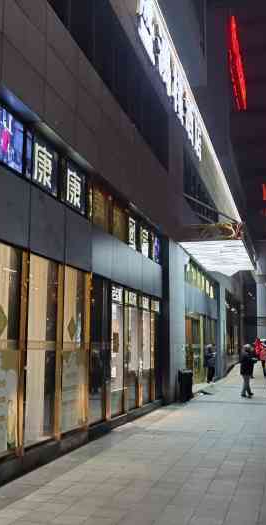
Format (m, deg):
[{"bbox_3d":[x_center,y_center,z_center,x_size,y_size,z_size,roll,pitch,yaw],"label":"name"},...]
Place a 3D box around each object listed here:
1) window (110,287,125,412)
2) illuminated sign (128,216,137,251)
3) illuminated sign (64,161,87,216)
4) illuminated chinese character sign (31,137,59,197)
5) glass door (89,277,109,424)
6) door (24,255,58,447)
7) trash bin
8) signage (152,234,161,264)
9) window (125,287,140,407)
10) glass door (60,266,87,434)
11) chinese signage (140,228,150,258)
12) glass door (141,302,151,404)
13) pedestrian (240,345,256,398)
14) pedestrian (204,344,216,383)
[{"bbox_3d":[-0.324,1.745,10.870,0.100,2.500,0.930,-2,-9,16],"label":"window"},{"bbox_3d":[-0.020,-0.690,13.050,0.100,0.680,0.780,-2,-9,16],"label":"illuminated sign"},{"bbox_3d":[-0.995,-1.254,9.212,0.120,0.750,0.900,-2,-9,16],"label":"illuminated sign"},{"bbox_3d":[-1.370,-1.490,8.600,0.100,0.700,0.950,-2,-9,16],"label":"illuminated chinese character sign"},{"bbox_3d":[-0.598,1.557,9.931,0.100,2.570,1.000,-2,-9,16],"label":"glass door"},{"bbox_3d":[-1.263,1.201,7.632,0.100,2.540,1.000,-2,-9,16],"label":"door"},{"bbox_3d":[1.525,3.586,15.924,0.400,0.955,0.400,-2,-9,16],"label":"trash bin"},{"bbox_3d":[0.660,-0.430,15.300,0.100,0.680,0.980,-2,-9,16],"label":"signage"},{"bbox_3d":[-0.006,1.898,11.970,0.100,2.550,1.100,-2,-9,16],"label":"window"},{"bbox_3d":[-1.000,1.470,9.310,0.100,2.680,1.100,-2,-9,16],"label":"glass door"},{"bbox_3d":[0.290,-0.480,14.100,0.100,0.660,0.900,-2,-9,16],"label":"chinese signage"},{"bbox_3d":[0.331,2.169,13.120,0.100,2.380,0.950,-2,-9,16],"label":"glass door"},{"bbox_3d":[3.557,3.380,17.072,0.450,1.670,0.500,3,-9,-17],"label":"pedestrian"},{"bbox_3d":[3.336,4.412,23.923,0.420,1.595,0.480,-1,-9,6],"label":"pedestrian"}]

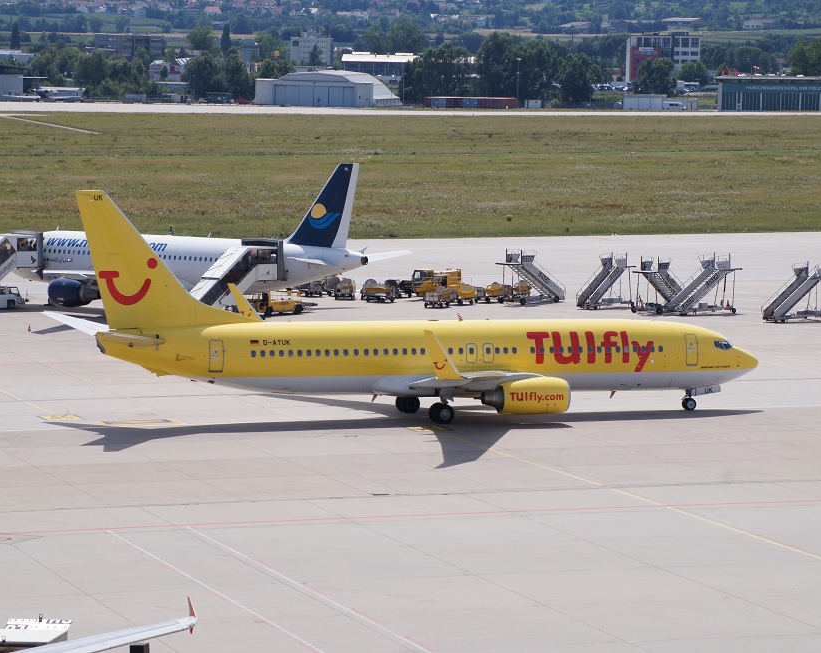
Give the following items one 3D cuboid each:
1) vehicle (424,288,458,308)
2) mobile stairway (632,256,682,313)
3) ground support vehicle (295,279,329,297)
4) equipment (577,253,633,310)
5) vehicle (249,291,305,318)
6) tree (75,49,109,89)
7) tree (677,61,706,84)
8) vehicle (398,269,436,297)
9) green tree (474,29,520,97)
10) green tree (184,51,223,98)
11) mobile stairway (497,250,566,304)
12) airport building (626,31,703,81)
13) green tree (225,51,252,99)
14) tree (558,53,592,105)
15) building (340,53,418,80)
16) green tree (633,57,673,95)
[{"bbox_3d":[2.390,-2.250,260.070,2.500,1.500,1.400,-4,6,-43],"label":"vehicle"},{"bbox_3d":[19.599,-3.164,252.597,2.200,4.150,5.000,5,6,41],"label":"mobile stairway"},{"bbox_3d":[-8.240,-3.260,272.320,2.600,1.500,1.500,-4,6,-40],"label":"ground support vehicle"},{"bbox_3d":[15.442,-3.627,257.608,5.000,4.150,1.800,-4,7,-45],"label":"equipment"},{"bbox_3d":[-10.310,-1.850,251.730,3.900,1.900,1.900,-3,5,-32],"label":"vehicle"},{"bbox_3d":[-101.687,-81.190,1040.000,10.800,14.300,10.500,1,5,0],"label":"tree"},{"bbox_3d":[97.366,-87.526,1130.000,10.360,8.630,10.000,1,5,0],"label":"tree"},{"bbox_3d":[0.500,-3.590,271.280,3.300,2.400,2.100,-2,5,-30],"label":"vehicle"},{"bbox_3d":[27.380,-81.826,1030.000,13.850,22.660,13.000,1,5,0],"label":"green tree"},{"bbox_3d":[-60.720,-73.190,960.000,11.800,14.300,11.800,0,5,0],"label":"green tree"},{"bbox_3d":[9.750,-4.030,264.600,5.500,4.400,2.100,-4,6,-41],"label":"mobile stairway"},{"bbox_3d":[97.799,-102.793,1268.000,28.000,19.500,17.000,0,5,-1],"label":"airport building"},{"bbox_3d":[-53.080,-77.305,1010.000,8.020,15.740,8.000,1,5,0],"label":"green tree"},{"bbox_3d":[50.361,-75.925,1005.000,10.440,16.430,10.000,1,5,0],"label":"tree"},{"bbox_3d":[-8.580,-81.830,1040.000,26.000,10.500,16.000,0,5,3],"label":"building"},{"bbox_3d":[72.020,-74.100,970.000,11.900,12.300,11.900,0,5,0],"label":"green tree"}]

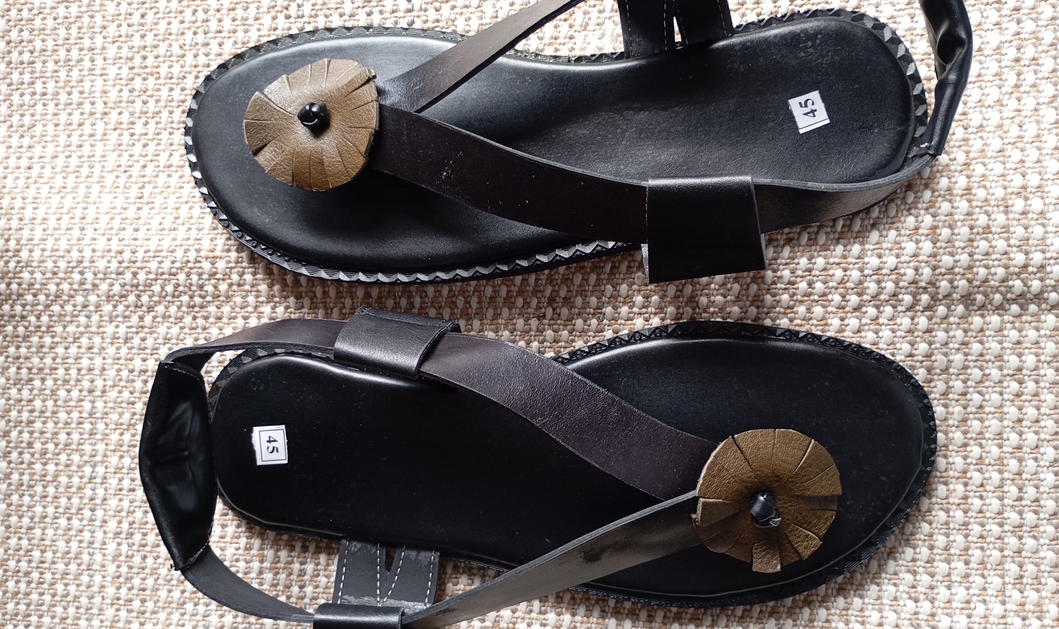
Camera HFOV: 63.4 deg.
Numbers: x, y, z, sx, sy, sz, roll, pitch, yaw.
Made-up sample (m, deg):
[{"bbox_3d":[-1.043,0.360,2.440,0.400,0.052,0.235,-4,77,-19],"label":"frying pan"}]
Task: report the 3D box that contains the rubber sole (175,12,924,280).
[{"bbox_3d":[0.000,-0.068,0.357,0.310,0.024,0.109,1,90,10],"label":"rubber sole"}]

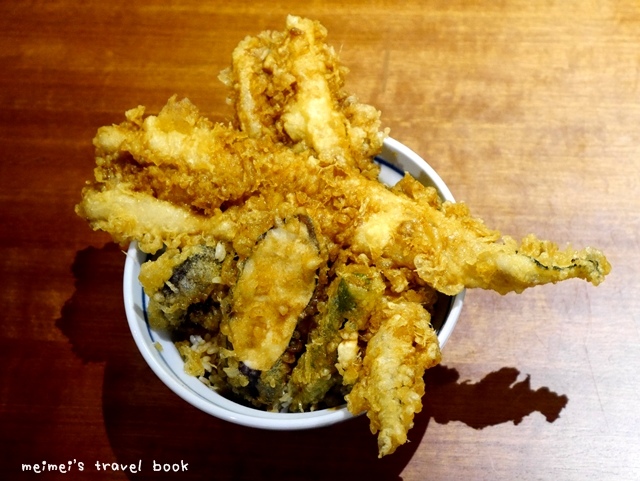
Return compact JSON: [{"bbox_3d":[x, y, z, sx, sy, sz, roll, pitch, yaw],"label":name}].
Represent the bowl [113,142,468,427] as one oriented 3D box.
[{"bbox_3d":[-0.006,0.030,0.724,0.155,0.076,0.155,-4,61,7],"label":"bowl"}]

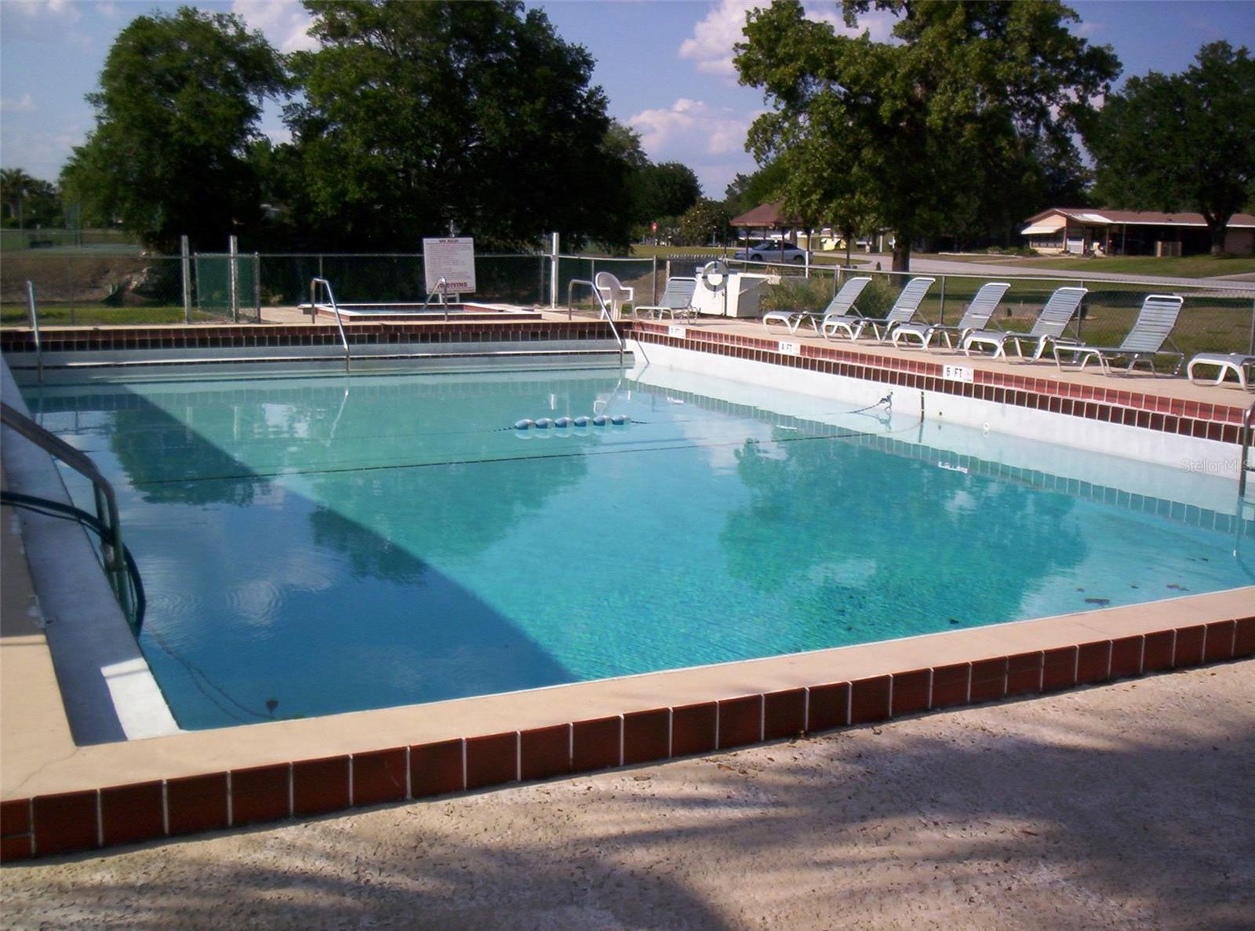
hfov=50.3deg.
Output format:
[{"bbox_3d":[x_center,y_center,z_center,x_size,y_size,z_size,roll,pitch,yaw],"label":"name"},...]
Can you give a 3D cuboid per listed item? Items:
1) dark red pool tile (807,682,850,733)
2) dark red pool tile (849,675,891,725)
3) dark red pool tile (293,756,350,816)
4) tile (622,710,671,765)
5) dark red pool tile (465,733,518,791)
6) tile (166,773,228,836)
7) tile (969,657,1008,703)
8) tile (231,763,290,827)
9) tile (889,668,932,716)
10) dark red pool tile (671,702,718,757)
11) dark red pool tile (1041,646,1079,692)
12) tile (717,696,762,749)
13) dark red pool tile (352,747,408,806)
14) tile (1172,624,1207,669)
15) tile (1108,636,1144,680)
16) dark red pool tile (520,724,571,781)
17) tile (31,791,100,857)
[{"bbox_3d":[0.603,0.726,4.043,0.149,0.144,0.020,-3,10,-26],"label":"dark red pool tile"},{"bbox_3d":[0.767,0.741,4.244,0.150,0.146,0.018,-3,10,-25],"label":"dark red pool tile"},{"bbox_3d":[-0.813,0.846,3.543,0.151,0.146,0.020,-4,11,-25],"label":"dark red pool tile"},{"bbox_3d":[0.052,0.798,3.951,0.151,0.146,0.020,-4,11,-25],"label":"tile"},{"bbox_3d":[-0.378,0.815,3.700,0.150,0.146,0.018,-3,10,-25],"label":"dark red pool tile"},{"bbox_3d":[-1.096,0.860,3.407,0.151,0.146,0.020,-4,11,-25],"label":"tile"},{"bbox_3d":[1.196,0.709,4.449,0.150,0.146,0.018,-3,10,-25],"label":"tile"},{"bbox_3d":[-0.955,0.852,3.475,0.151,0.146,0.020,-4,11,-25],"label":"tile"},{"bbox_3d":[0.911,0.730,4.312,0.150,0.146,0.018,-3,10,-25],"label":"tile"},{"bbox_3d":[0.188,0.755,3.842,0.149,0.144,0.020,-3,10,-26],"label":"dark red pool tile"},{"bbox_3d":[1.477,0.693,4.587,0.150,0.146,0.018,-3,10,-25],"label":"dark red pool tile"},{"bbox_3d":[0.341,0.781,4.088,0.151,0.146,0.020,-4,11,-25],"label":"tile"},{"bbox_3d":[-0.640,0.800,3.445,0.149,0.144,0.020,-3,10,-26],"label":"dark red pool tile"},{"bbox_3d":[2.039,0.655,4.865,0.150,0.146,0.018,-3,10,-25],"label":"tile"},{"bbox_3d":[1.773,0.683,4.768,0.151,0.146,0.020,-4,11,-25],"label":"tile"},{"bbox_3d":[-0.238,0.815,3.815,0.151,0.146,0.020,-4,11,-25],"label":"dark red pool tile"},{"bbox_3d":[-1.312,0.831,3.125,0.149,0.144,0.020,-3,10,-26],"label":"tile"}]

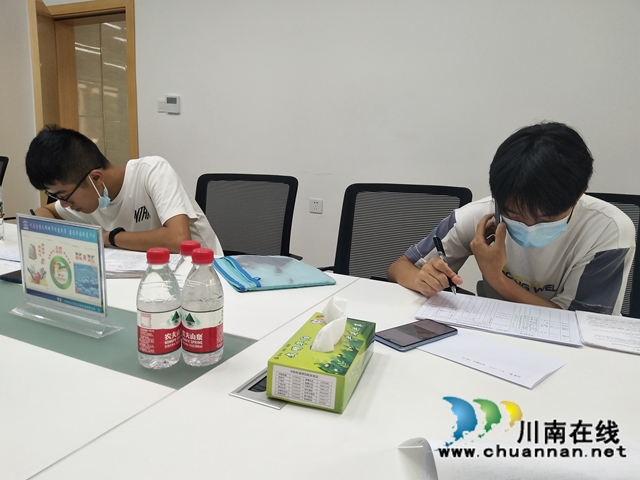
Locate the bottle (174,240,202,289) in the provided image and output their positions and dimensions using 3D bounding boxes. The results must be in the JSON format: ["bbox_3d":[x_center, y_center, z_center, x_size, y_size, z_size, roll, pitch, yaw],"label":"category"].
[{"bbox_3d":[-0.206,0.084,0.770,0.064,0.170,0.064,2,10,0],"label":"bottle"}]

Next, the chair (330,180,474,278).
[{"bbox_3d":[0.170,0.324,1.508,0.600,0.965,0.620,7,11,25],"label":"chair"}]

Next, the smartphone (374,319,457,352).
[{"bbox_3d":[0.172,0.168,0.851,0.153,0.009,0.072,-6,13,-38],"label":"smartphone"}]

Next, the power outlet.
[{"bbox_3d":[-0.021,-0.208,2.965,0.086,0.086,0.010,7,11,24],"label":"power outlet"}]

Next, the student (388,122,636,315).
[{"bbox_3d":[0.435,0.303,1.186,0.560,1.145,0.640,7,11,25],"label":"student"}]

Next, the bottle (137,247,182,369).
[{"bbox_3d":[-0.234,0.096,0.700,0.064,0.170,0.064,2,10,0],"label":"bottle"}]

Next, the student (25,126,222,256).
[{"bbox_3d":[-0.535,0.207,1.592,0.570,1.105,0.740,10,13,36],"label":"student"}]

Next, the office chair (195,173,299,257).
[{"bbox_3d":[-0.427,0.256,1.737,0.600,0.965,0.620,7,11,25],"label":"office chair"}]

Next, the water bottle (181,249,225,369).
[{"bbox_3d":[-0.173,0.096,0.714,0.064,0.170,0.064,2,10,0],"label":"water bottle"}]

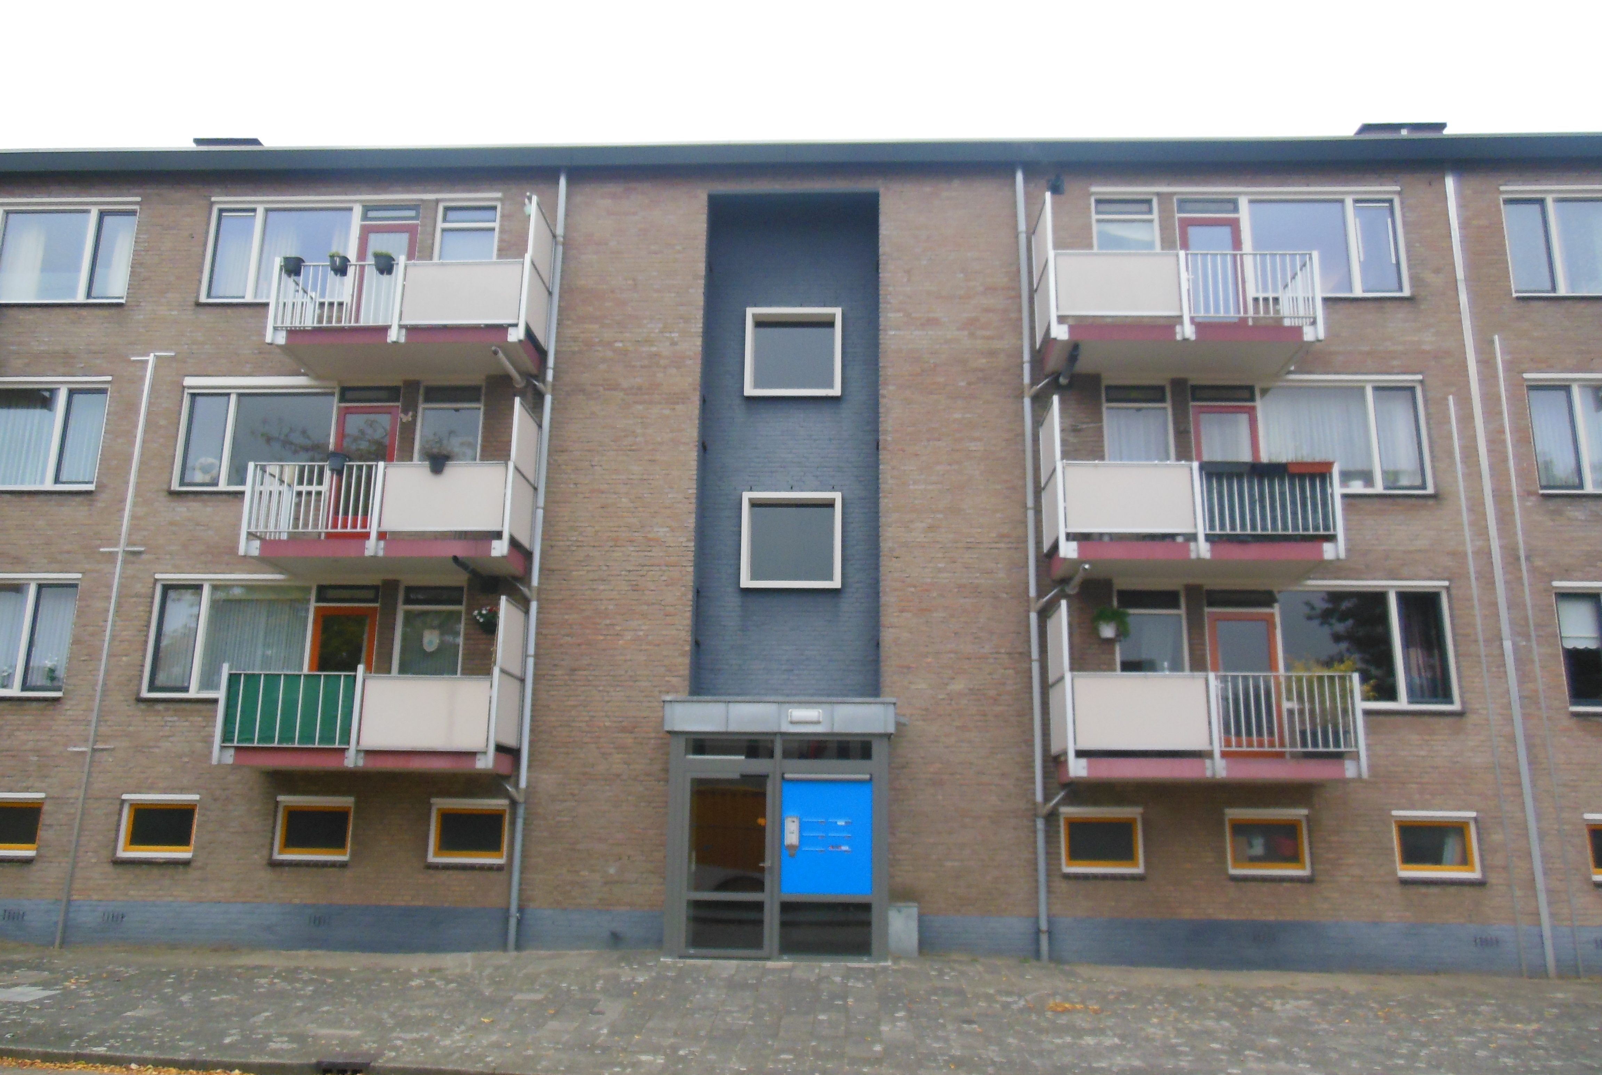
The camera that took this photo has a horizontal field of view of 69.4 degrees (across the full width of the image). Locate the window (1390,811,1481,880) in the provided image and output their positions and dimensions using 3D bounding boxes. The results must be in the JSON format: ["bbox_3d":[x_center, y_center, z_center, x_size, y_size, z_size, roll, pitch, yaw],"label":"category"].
[{"bbox_3d":[7.491,3.662,13.659,0.969,0.698,0.120,1,-13,1],"label":"window"}]

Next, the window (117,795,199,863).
[{"bbox_3d":[-7.733,3.499,13.958,0.896,0.772,0.130,1,-13,1],"label":"window"}]

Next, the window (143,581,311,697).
[{"bbox_3d":[-7.193,1.297,14.627,2.045,1.484,0.120,0,-13,2],"label":"window"}]

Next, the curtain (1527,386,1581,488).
[{"bbox_3d":[9.720,-1.297,14.911,0.550,1.371,0.100,1,-13,1],"label":"curtain"}]

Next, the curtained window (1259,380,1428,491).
[{"bbox_3d":[6.898,-1.269,14.694,2.049,1.498,0.120,0,-13,2],"label":"curtained window"}]

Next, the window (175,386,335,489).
[{"bbox_3d":[-7.148,-1.304,15.243,2.066,1.448,0.120,0,-13,2],"label":"window"}]

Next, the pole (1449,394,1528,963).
[{"bbox_3d":[8.311,1.598,14.028,0.054,6.991,0.054,1,-13,1],"label":"pole"}]

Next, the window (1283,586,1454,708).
[{"bbox_3d":[6.880,1.356,14.070,2.042,1.484,0.120,0,-13,2],"label":"window"}]

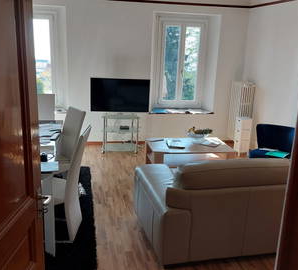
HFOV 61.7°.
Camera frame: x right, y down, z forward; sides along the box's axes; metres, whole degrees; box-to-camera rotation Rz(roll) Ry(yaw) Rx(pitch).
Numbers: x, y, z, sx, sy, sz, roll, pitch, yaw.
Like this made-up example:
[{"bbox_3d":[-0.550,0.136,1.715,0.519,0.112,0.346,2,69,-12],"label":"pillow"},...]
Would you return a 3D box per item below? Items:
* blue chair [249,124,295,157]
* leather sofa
[{"bbox_3d":[2.053,0.272,4.296,0.640,0.830,0.620,11,14,41],"label":"blue chair"},{"bbox_3d":[0.949,0.555,2.595,1.950,0.850,1.020,-1,11,-13],"label":"leather sofa"}]

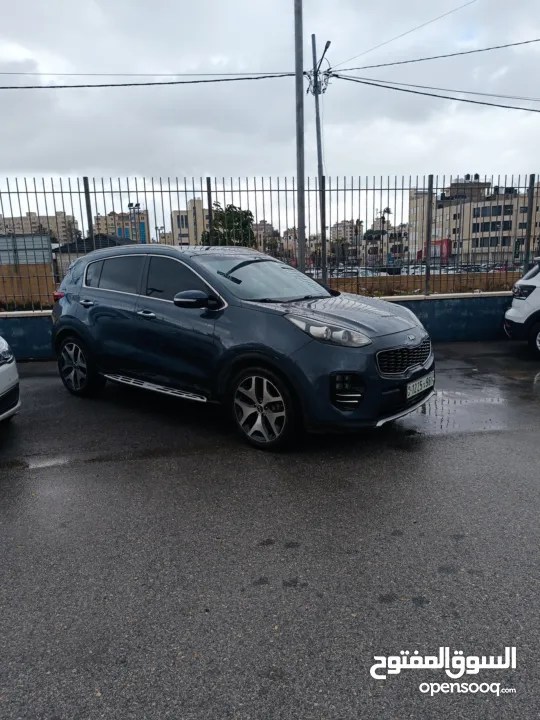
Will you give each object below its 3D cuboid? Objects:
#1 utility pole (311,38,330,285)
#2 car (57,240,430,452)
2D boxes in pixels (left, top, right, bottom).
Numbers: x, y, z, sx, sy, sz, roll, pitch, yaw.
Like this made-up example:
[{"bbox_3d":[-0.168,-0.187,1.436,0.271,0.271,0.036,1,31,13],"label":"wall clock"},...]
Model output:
[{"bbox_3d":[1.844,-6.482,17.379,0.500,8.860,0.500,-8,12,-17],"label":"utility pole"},{"bbox_3d":[-0.561,-0.392,5.204,4.480,1.640,1.900,8,15,39],"label":"car"}]

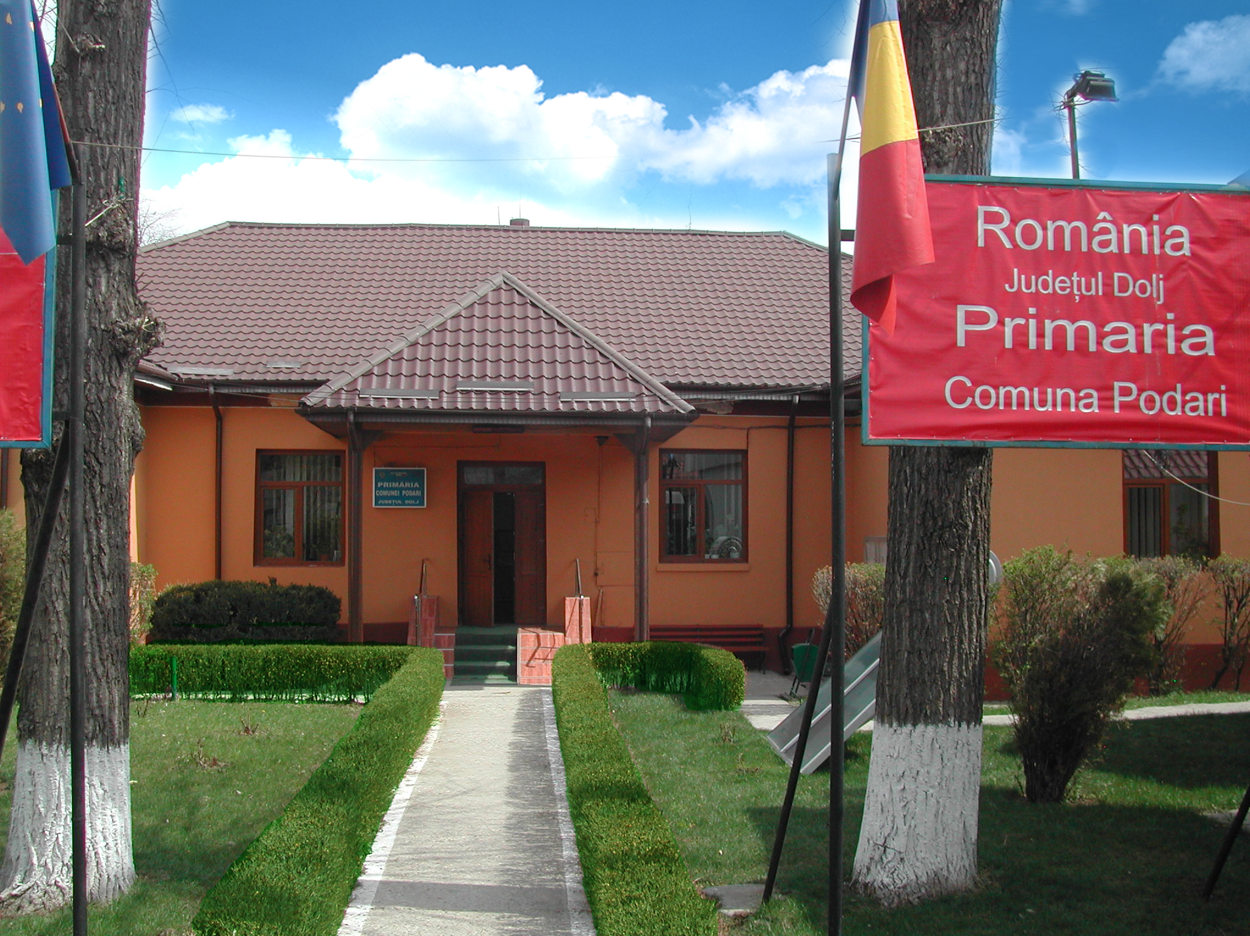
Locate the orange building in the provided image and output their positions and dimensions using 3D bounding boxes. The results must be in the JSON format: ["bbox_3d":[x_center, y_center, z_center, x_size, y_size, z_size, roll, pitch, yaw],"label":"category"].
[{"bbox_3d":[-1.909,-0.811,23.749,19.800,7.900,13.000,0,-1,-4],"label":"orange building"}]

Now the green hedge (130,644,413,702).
[{"bbox_3d":[-4.587,2.594,17.350,3.900,0.760,0.750,0,-1,-4],"label":"green hedge"}]

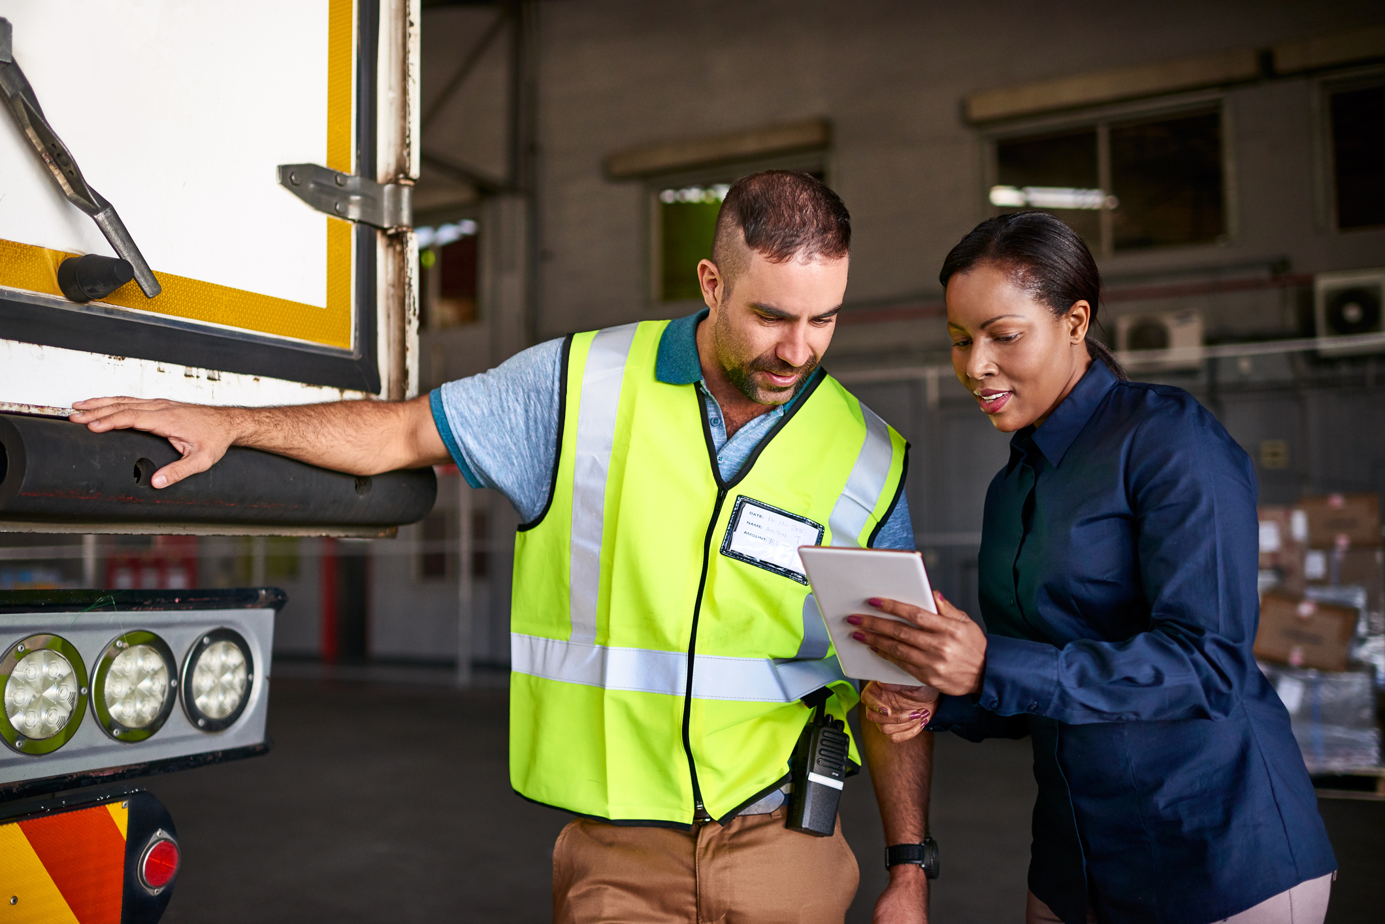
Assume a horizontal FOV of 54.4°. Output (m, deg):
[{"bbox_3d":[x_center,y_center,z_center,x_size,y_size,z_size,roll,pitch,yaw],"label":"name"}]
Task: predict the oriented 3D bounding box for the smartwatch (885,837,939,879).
[{"bbox_3d":[0.263,0.472,1.610,0.066,0.048,0.066,-3,-17,11],"label":"smartwatch"}]

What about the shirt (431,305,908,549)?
[{"bbox_3d":[-0.018,0.130,1.715,0.610,0.640,0.290,4,-1,-5],"label":"shirt"}]

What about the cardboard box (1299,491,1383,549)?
[{"bbox_3d":[3.968,0.361,8.250,0.450,0.305,0.320,-6,-6,26],"label":"cardboard box"}]

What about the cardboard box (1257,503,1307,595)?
[{"bbox_3d":[3.200,0.506,7.627,0.440,0.480,0.420,-3,-5,33],"label":"cardboard box"}]

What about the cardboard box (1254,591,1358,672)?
[{"bbox_3d":[3.244,0.906,7.120,0.450,0.305,0.320,9,0,26],"label":"cardboard box"}]

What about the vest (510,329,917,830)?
[{"bbox_3d":[0.020,0.123,1.710,0.480,0.615,0.310,4,-1,-5],"label":"vest"}]

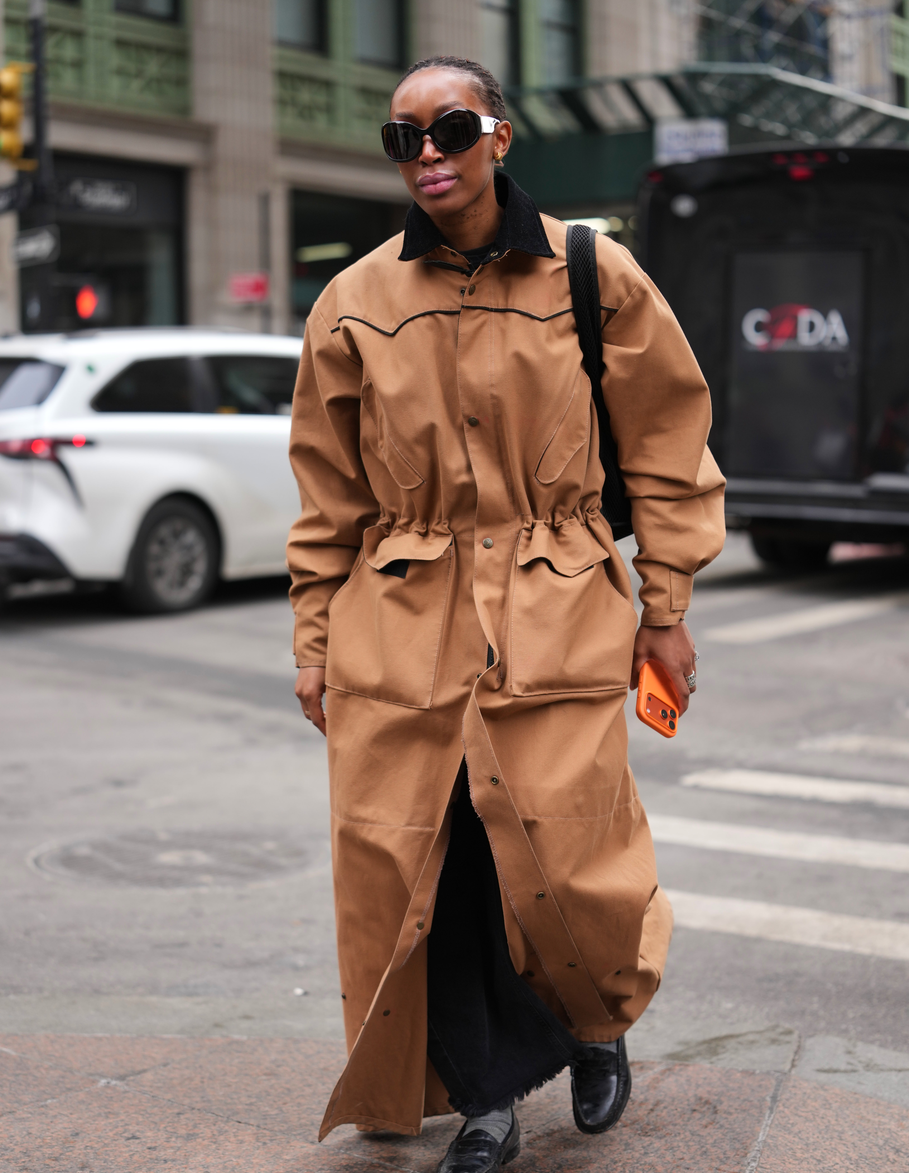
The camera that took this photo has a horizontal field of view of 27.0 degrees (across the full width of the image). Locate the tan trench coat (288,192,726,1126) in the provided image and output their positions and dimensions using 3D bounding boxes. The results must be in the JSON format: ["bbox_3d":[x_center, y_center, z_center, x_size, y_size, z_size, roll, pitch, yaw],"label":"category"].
[{"bbox_3d":[0.075,0.115,2.820,0.650,1.410,0.500,0,4,9],"label":"tan trench coat"}]

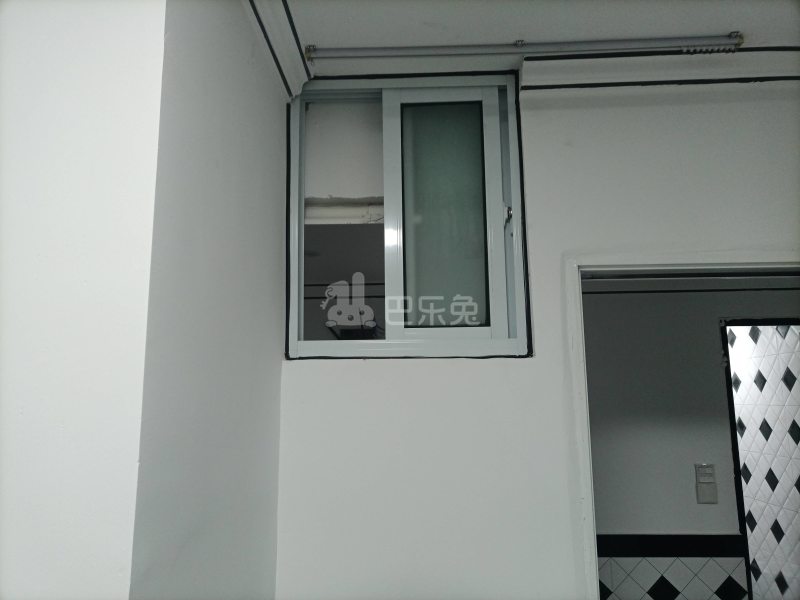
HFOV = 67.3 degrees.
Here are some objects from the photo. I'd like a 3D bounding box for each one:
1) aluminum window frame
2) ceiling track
[{"bbox_3d":[0.016,-0.235,1.665,0.630,0.790,0.090,-1,-9,2],"label":"aluminum window frame"},{"bbox_3d":[0.322,-0.667,1.592,1.151,0.028,0.030,-1,-9,2],"label":"ceiling track"}]

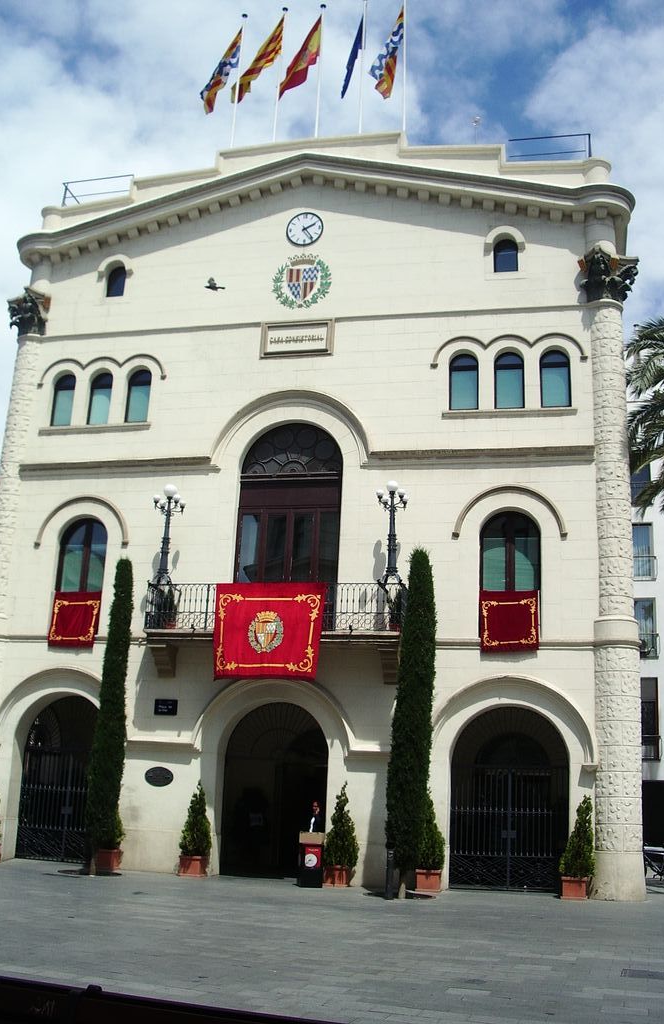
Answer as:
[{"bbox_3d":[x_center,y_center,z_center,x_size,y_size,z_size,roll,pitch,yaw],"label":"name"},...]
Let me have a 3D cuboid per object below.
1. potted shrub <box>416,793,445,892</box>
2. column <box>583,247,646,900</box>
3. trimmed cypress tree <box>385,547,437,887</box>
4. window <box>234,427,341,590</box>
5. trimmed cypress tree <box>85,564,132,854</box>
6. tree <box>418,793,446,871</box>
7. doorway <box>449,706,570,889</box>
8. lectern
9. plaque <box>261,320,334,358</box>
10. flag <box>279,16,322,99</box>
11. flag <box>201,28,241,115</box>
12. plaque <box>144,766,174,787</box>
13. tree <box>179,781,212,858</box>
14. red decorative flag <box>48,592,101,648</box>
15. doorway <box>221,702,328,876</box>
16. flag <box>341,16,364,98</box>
[{"bbox_3d":[2.022,6.840,21.629,0.701,2.059,0.680,-1,-13,13],"label":"potted shrub"},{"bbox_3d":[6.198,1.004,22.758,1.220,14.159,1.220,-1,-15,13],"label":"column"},{"bbox_3d":[1.585,4.142,20.886,0.940,6.928,0.920,-1,-13,13],"label":"trimmed cypress tree"},{"bbox_3d":[-1.020,0.134,24.753,2.565,4.788,0.350,-1,-15,13],"label":"window"},{"bbox_3d":[-4.771,4.279,22.282,0.820,6.680,0.820,-1,-15,13],"label":"trimmed cypress tree"},{"bbox_3d":[2.119,6.973,22.646,0.760,1.650,0.750,-1,-17,14],"label":"tree"},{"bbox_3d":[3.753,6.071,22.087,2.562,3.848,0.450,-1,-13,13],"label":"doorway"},{"bbox_3d":[-0.440,7.465,22.210,0.567,1.134,0.486,-1,-17,13],"label":"lectern"},{"bbox_3d":[-0.908,-4.595,27.628,2.025,1.093,0.142,-1,-17,13],"label":"plaque"},{"bbox_3d":[-0.933,-13.730,31.221,1.200,2.900,0.450,-1,-17,14],"label":"flag"},{"bbox_3d":[-3.381,-13.529,31.763,1.200,3.000,0.450,-1,-17,14],"label":"flag"},{"bbox_3d":[-4.126,6.360,24.830,0.730,0.460,0.050,-1,-17,14],"label":"plaque"},{"bbox_3d":[-3.126,7.066,23.714,0.780,1.741,0.780,-1,-17,13],"label":"tree"},{"bbox_3d":[-6.152,2.577,24.854,1.240,1.348,0.100,-1,-13,13],"label":"red decorative flag"},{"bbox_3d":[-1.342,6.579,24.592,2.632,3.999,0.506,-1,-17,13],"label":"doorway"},{"bbox_3d":[0.633,-14.042,31.990,0.456,2.025,1.367,5,-17,-9],"label":"flag"}]

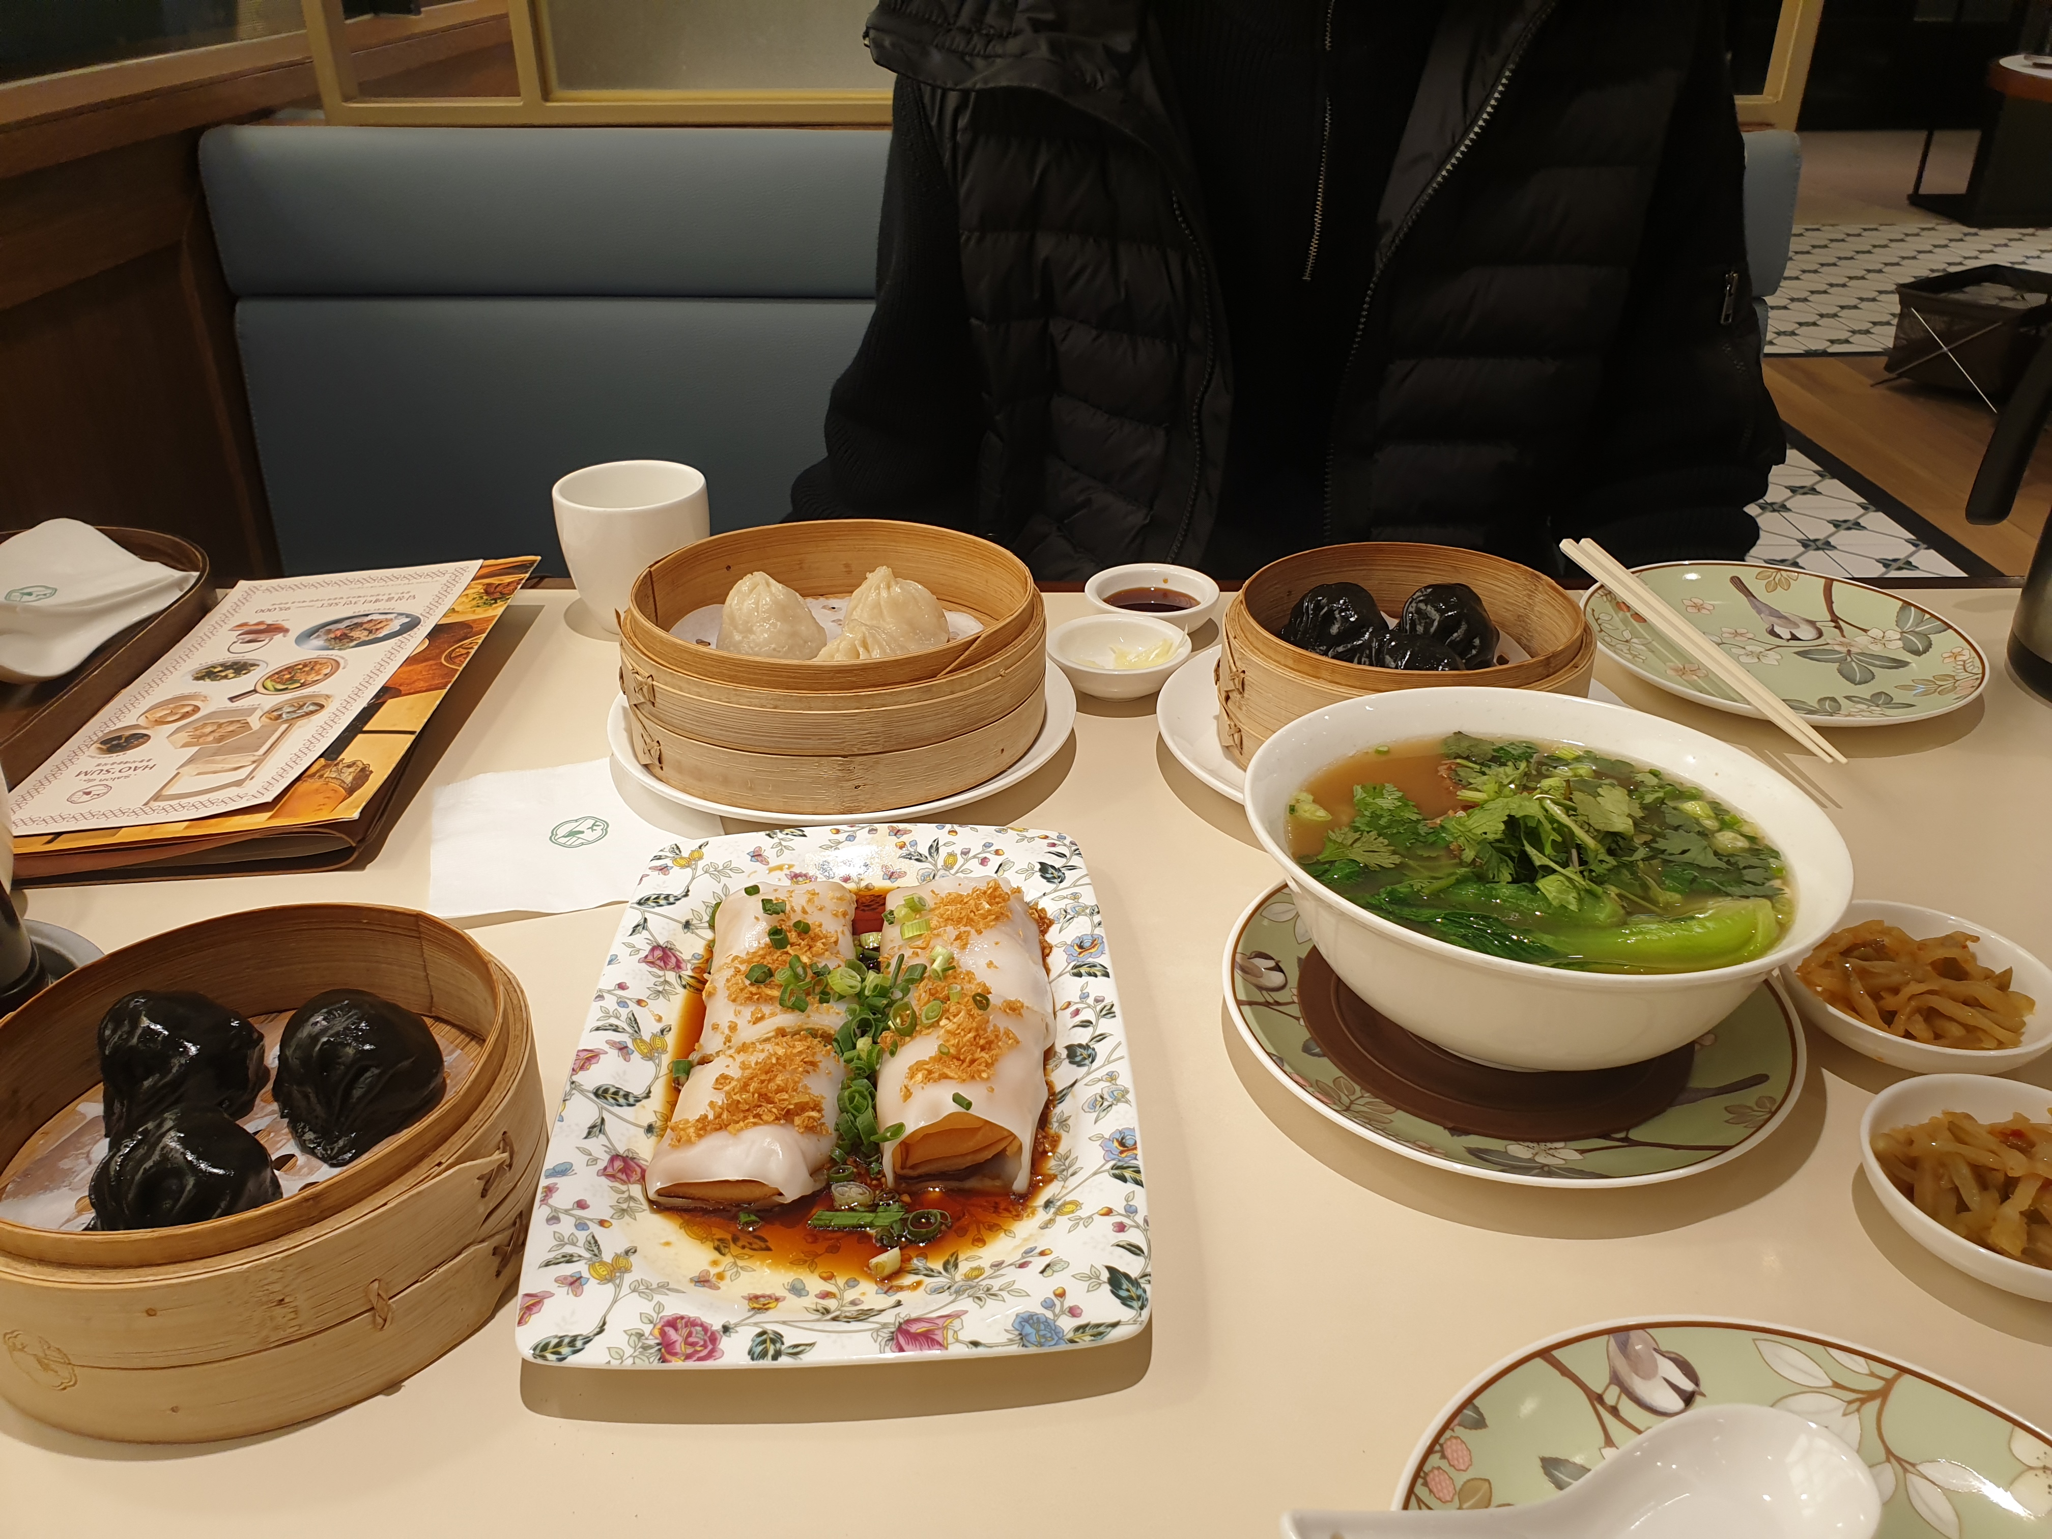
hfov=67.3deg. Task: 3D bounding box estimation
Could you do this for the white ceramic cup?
[{"bbox_3d":[-0.218,-0.122,0.874,0.086,0.081,0.086,0,30,0],"label":"white ceramic cup"}]

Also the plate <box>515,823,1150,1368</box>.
[{"bbox_3d":[-0.059,0.102,0.534,0.185,0.026,0.271,-1,30,-3],"label":"plate"}]

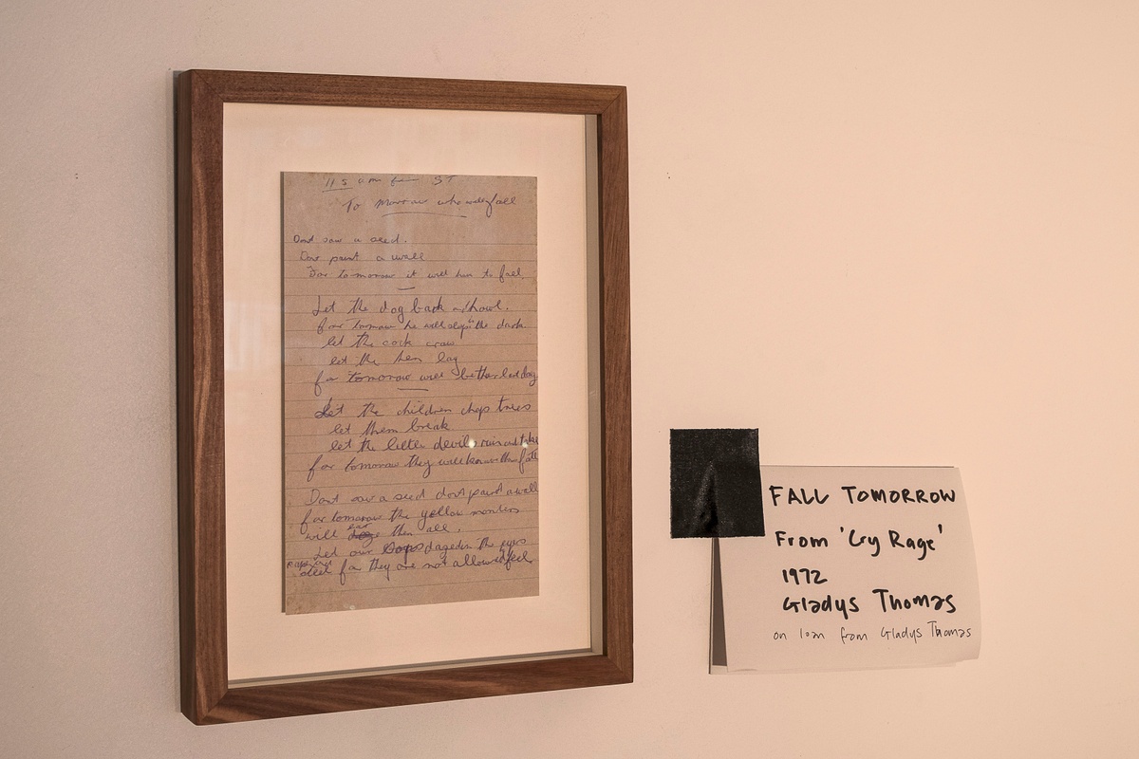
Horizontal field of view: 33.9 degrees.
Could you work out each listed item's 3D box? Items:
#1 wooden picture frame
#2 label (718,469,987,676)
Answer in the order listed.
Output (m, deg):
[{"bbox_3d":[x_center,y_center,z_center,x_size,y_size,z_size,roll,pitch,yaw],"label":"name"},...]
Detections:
[{"bbox_3d":[-0.074,0.006,0.881,0.214,0.291,0.028,-1,2,-24],"label":"wooden picture frame"},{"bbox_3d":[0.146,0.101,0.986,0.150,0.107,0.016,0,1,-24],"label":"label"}]

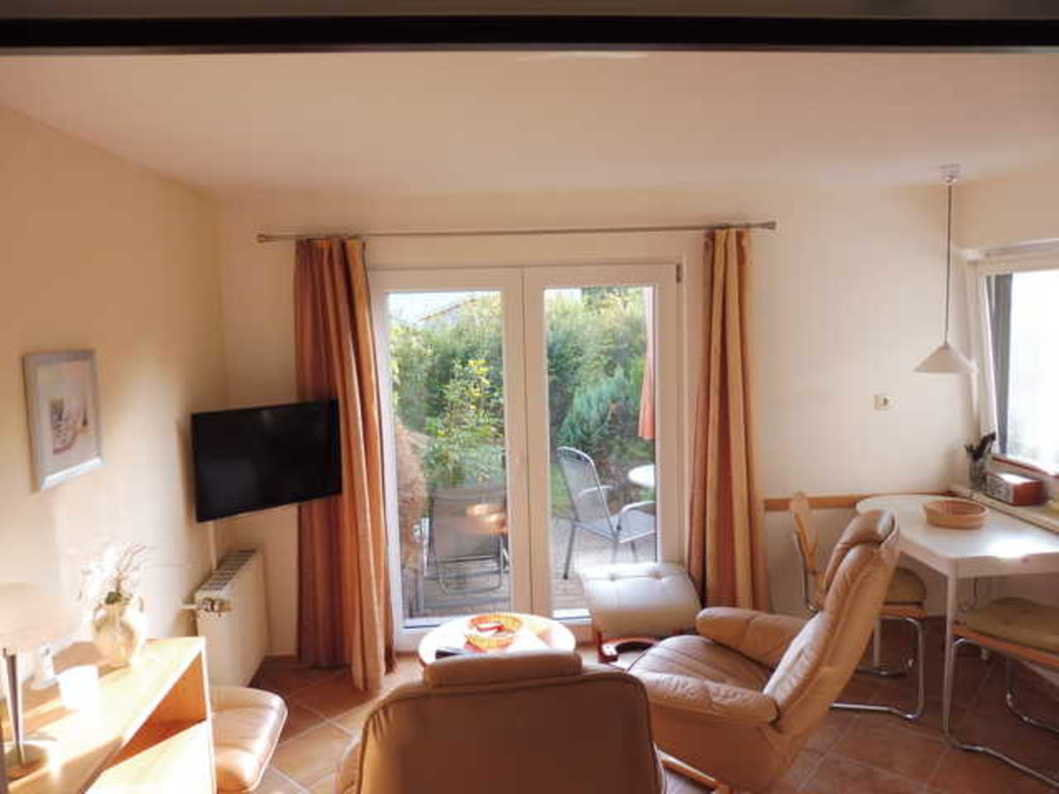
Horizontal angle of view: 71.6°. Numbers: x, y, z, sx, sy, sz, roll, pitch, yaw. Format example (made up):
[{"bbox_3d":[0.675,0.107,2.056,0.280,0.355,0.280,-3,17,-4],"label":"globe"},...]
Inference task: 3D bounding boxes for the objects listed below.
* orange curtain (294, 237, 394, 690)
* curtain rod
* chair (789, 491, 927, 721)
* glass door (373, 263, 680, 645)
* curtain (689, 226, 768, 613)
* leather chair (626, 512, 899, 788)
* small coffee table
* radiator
[{"bbox_3d":[-0.958,0.310,3.620,0.465,2.180,0.320,-2,7,-4],"label":"orange curtain"},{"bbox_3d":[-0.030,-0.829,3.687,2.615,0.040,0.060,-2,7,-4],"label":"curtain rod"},{"bbox_3d":[1.504,0.927,3.430,0.530,0.880,0.500,0,7,16],"label":"chair"},{"bbox_3d":[0.007,0.321,3.925,1.640,2.030,0.080,-2,7,-4],"label":"glass door"},{"bbox_3d":[1.038,0.218,3.824,0.420,2.160,0.210,-2,7,-4],"label":"curtain"},{"bbox_3d":[0.817,0.959,2.651,0.900,1.040,0.750,1,7,24],"label":"leather chair"},{"bbox_3d":[-0.118,1.224,2.934,0.625,0.500,0.615,-2,7,-4],"label":"small coffee table"},{"bbox_3d":[-1.375,1.065,3.430,0.160,0.550,0.470,-2,7,-4],"label":"radiator"}]

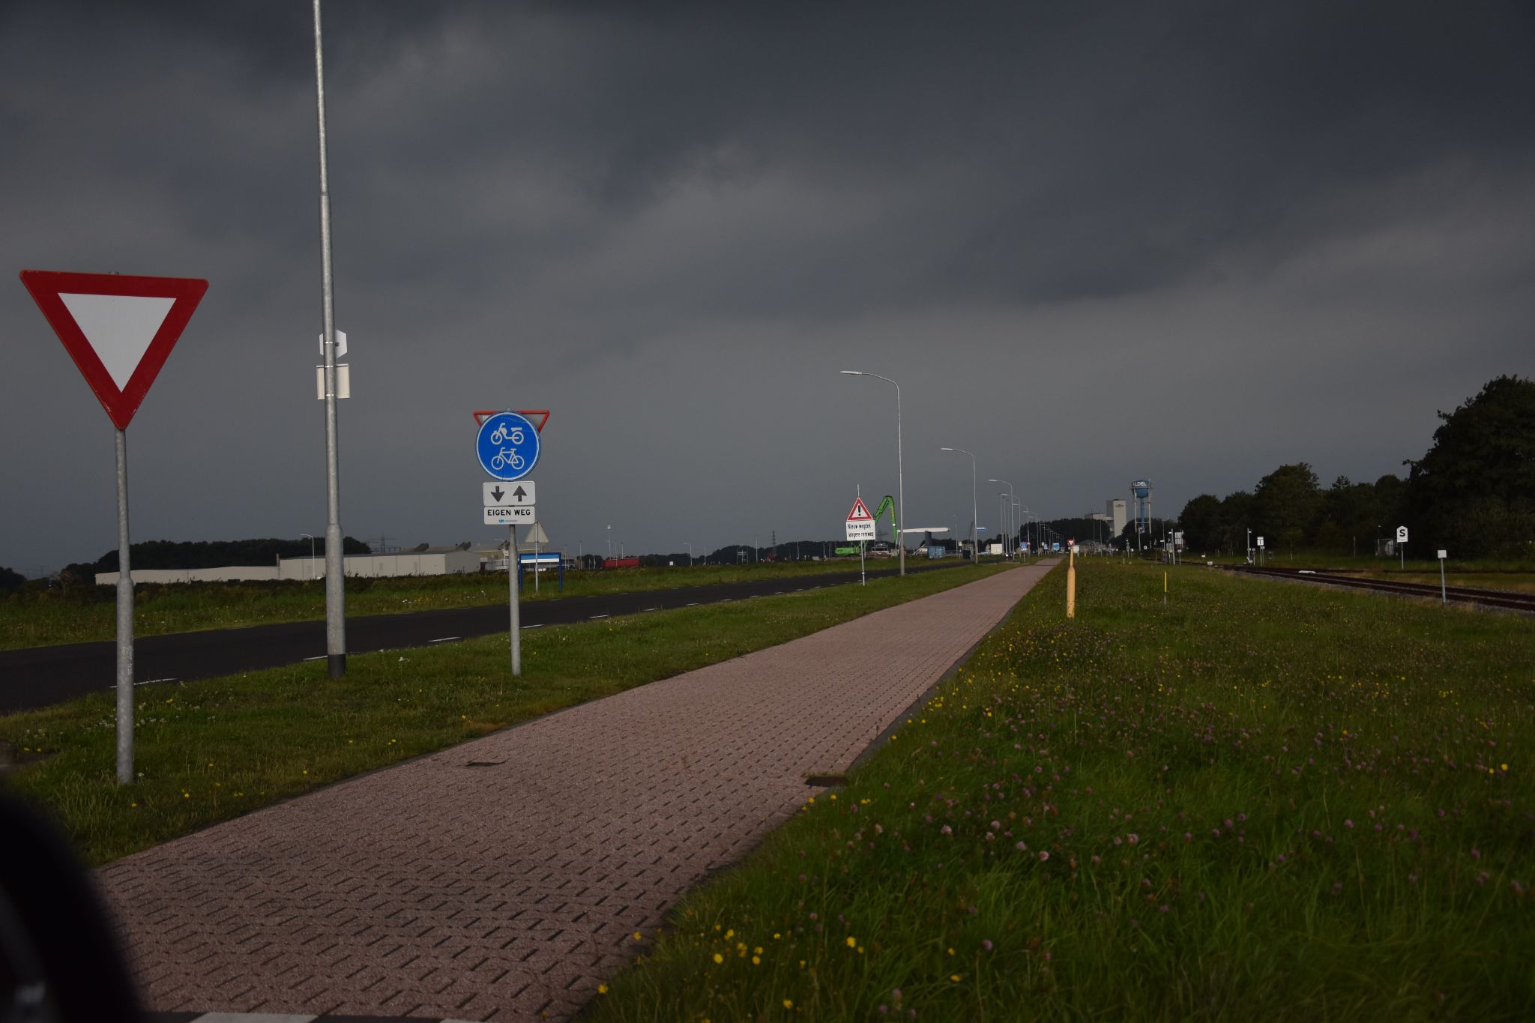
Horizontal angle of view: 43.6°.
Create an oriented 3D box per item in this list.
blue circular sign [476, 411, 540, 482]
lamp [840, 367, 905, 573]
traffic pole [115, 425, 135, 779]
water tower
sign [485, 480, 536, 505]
[{"bbox_3d":[-2.233,-0.559,16.550,0.600,0.600,0.040,-2,-1,14],"label":"blue circular sign"},{"bbox_3d":[4.473,-1.569,81.277,2.470,8.660,0.280,-2,-1,9],"label":"lamp"},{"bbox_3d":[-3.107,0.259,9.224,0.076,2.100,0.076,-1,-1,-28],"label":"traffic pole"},{"bbox_3d":[194.450,1.563,1000.000,11.700,36.000,11.700,-1,-1,0],"label":"water tower"},{"bbox_3d":[-2.223,-0.157,16.550,0.470,0.200,0.030,-2,-1,14],"label":"sign"}]

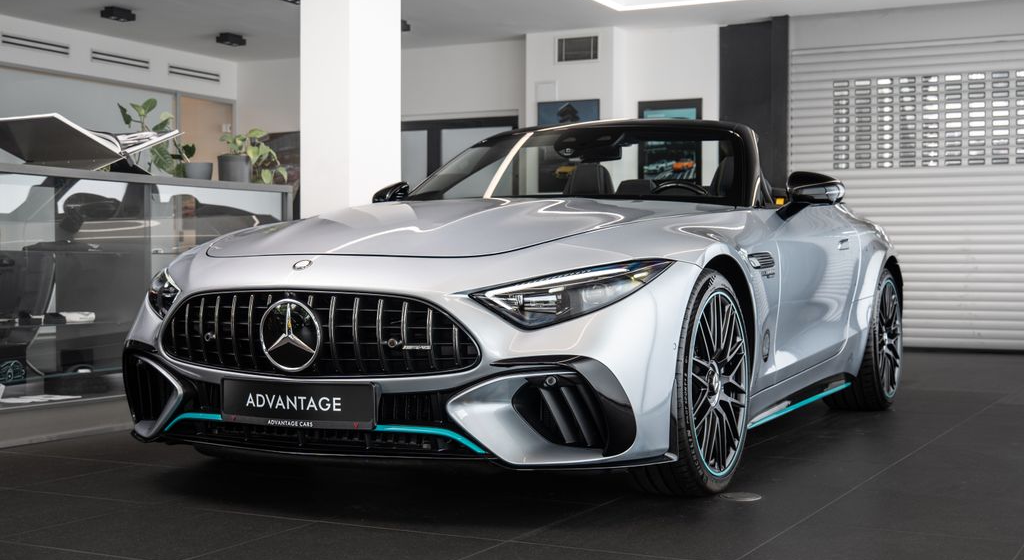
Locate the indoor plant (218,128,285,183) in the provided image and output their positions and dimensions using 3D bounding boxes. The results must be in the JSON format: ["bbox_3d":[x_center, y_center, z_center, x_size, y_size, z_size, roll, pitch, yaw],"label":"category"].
[{"bbox_3d":[-1.322,-0.620,6.495,0.310,0.290,0.270,0,1,-13],"label":"indoor plant"}]

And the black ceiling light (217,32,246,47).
[{"bbox_3d":[-2.684,-2.291,12.242,0.140,0.090,0.280,0,1,28],"label":"black ceiling light"}]

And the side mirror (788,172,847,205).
[{"bbox_3d":[1.152,-0.347,4.850,0.210,0.130,0.120,1,1,27],"label":"side mirror"}]

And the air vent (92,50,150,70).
[{"bbox_3d":[-3.753,-2.105,12.276,0.030,0.110,0.770,0,1,28],"label":"air vent"}]

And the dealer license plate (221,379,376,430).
[{"bbox_3d":[-0.606,0.352,3.620,0.530,0.125,0.020,1,1,27],"label":"dealer license plate"}]

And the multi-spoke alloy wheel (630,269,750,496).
[{"bbox_3d":[0.528,0.317,4.022,0.275,0.710,0.715,0,0,28],"label":"multi-spoke alloy wheel"}]

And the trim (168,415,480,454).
[{"bbox_3d":[-0.602,0.440,3.684,1.110,0.080,0.140,0,1,28],"label":"trim"}]

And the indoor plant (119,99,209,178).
[{"bbox_3d":[-1.619,-0.647,5.961,0.420,0.380,0.320,0,1,-15],"label":"indoor plant"}]

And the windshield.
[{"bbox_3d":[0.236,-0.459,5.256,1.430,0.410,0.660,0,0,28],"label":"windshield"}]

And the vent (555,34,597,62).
[{"bbox_3d":[0.611,-2.139,11.850,0.410,0.230,0.030,1,1,27],"label":"vent"}]

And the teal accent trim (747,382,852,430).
[{"bbox_3d":[1.175,0.486,5.127,0.050,0.060,1.620,0,0,28],"label":"teal accent trim"}]

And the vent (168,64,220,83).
[{"bbox_3d":[-3.402,-2.213,13.710,0.040,0.110,0.800,0,0,29],"label":"vent"}]

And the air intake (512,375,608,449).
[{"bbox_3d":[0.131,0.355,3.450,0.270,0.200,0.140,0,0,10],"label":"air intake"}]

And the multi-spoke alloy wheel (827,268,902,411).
[{"bbox_3d":[1.744,0.288,6.330,0.300,0.710,0.710,1,1,27],"label":"multi-spoke alloy wheel"}]

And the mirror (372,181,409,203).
[{"bbox_3d":[-0.538,-0.374,5.744,0.210,0.140,0.140,0,1,28],"label":"mirror"}]

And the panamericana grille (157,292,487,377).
[{"bbox_3d":[-0.617,0.154,3.683,1.100,0.250,0.140,0,1,28],"label":"panamericana grille"}]

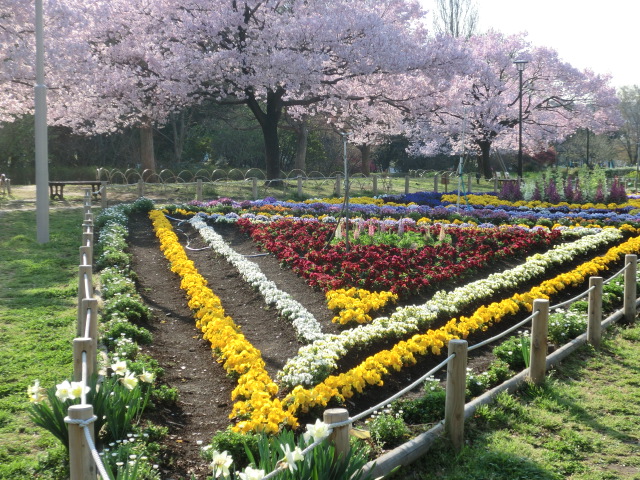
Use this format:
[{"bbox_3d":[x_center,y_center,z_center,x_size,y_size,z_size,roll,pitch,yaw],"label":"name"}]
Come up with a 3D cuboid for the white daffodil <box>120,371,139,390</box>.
[{"bbox_3d":[-0.926,0.688,5.300,0.075,0.088,0.088,6,8,45],"label":"white daffodil"}]

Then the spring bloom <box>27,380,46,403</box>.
[{"bbox_3d":[-1.312,0.706,5.050,0.085,0.110,0.090,-3,6,-24],"label":"spring bloom"}]

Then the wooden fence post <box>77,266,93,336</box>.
[{"bbox_3d":[-1.901,0.497,8.841,0.102,0.571,0.102,0,6,0],"label":"wooden fence post"}]

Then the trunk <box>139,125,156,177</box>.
[{"bbox_3d":[-6.642,-3.408,42.000,0.550,2.100,0.550,0,5,0],"label":"trunk"}]

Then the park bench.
[{"bbox_3d":[-5.674,-1.144,25.574,1.420,0.450,0.450,-2,6,-22],"label":"park bench"}]

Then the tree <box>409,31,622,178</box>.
[{"bbox_3d":[7.866,-5.425,44.000,8.700,6.000,8.200,0,5,0],"label":"tree"}]

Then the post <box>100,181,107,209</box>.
[{"bbox_3d":[-4.586,-0.957,23.137,0.102,0.568,0.102,0,6,0],"label":"post"}]

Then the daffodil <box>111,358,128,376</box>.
[{"bbox_3d":[-1.011,0.645,5.500,0.085,0.085,0.065,-1,5,-14],"label":"daffodil"}]

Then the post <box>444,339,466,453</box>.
[{"bbox_3d":[0.727,0.825,5.798,0.102,0.581,0.102,0,6,0],"label":"post"}]

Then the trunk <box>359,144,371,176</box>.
[{"bbox_3d":[1.523,-2.733,37.500,0.370,1.120,0.350,0,6,0],"label":"trunk"}]

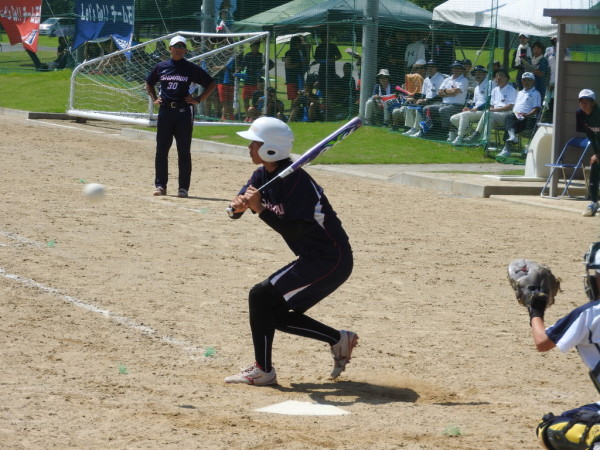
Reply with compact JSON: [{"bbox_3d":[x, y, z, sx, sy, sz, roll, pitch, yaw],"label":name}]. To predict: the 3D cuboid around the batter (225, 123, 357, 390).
[{"bbox_3d":[-0.044,0.139,13.600,0.660,1.390,0.540,0,5,-25],"label":"batter"}]

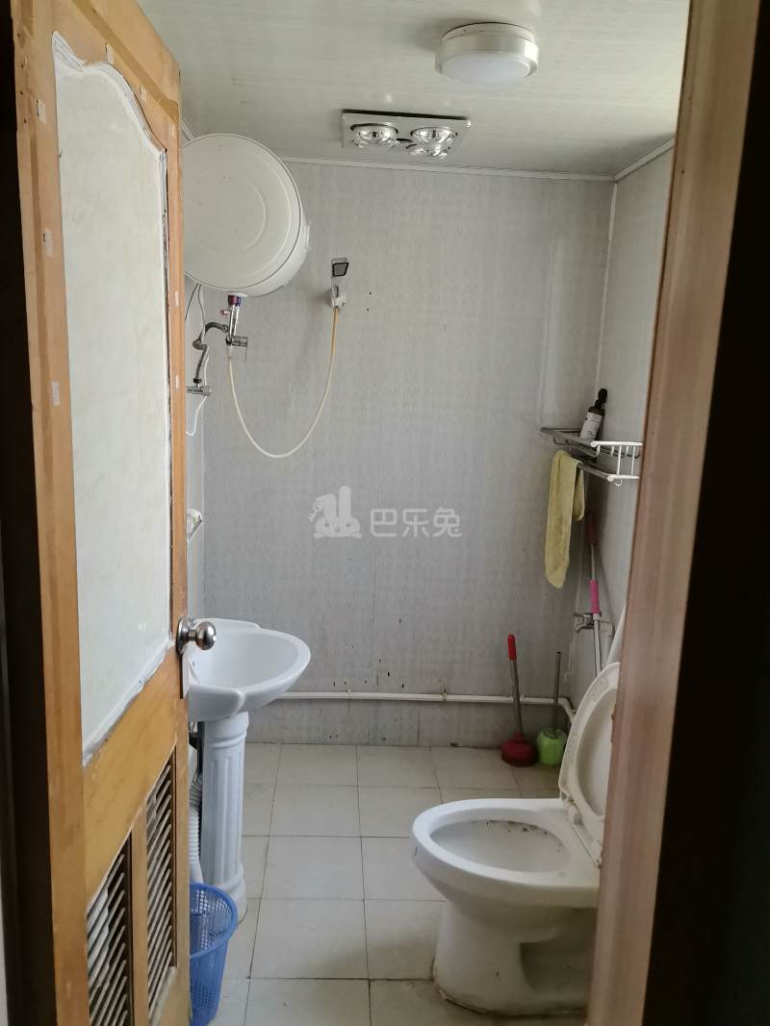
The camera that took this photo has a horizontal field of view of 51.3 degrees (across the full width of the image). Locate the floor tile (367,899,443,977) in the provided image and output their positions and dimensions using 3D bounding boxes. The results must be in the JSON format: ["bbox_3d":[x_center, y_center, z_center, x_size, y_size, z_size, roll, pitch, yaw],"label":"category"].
[{"bbox_3d":[0.100,1.173,2.209,0.302,0.012,0.302,2,12,-4],"label":"floor tile"}]

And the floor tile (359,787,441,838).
[{"bbox_3d":[0.064,1.050,2.800,0.302,0.012,0.302,2,12,-4],"label":"floor tile"}]

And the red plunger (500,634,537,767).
[{"bbox_3d":[0.543,0.730,3.137,0.145,0.510,0.140,2,12,-4],"label":"red plunger"}]

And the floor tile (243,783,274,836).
[{"bbox_3d":[-0.539,1.032,2.759,0.302,0.012,0.302,2,12,-4],"label":"floor tile"}]

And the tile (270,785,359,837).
[{"bbox_3d":[-0.235,1.034,2.773,0.300,0.010,0.300,2,12,-4],"label":"tile"}]

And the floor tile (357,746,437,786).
[{"bbox_3d":[0.046,0.982,3.089,0.300,0.010,0.300,2,12,-4],"label":"floor tile"}]

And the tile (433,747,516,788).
[{"bbox_3d":[0.347,0.998,3.116,0.302,0.012,0.302,2,12,-4],"label":"tile"}]

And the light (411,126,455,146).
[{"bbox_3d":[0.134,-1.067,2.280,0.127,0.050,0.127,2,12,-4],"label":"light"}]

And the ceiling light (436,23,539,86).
[{"bbox_3d":[0.203,-0.914,1.600,0.202,0.053,0.202,2,12,-4],"label":"ceiling light"}]

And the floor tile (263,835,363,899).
[{"bbox_3d":[-0.218,1.099,2.480,0.300,0.010,0.300,2,12,-4],"label":"floor tile"}]

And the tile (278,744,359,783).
[{"bbox_3d":[-0.256,0.980,3.075,0.302,0.012,0.302,2,12,-4],"label":"tile"}]

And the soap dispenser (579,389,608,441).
[{"bbox_3d":[0.751,-0.339,2.851,0.059,0.214,0.062,15,-2,-11],"label":"soap dispenser"}]

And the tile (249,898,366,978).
[{"bbox_3d":[-0.201,1.164,2.188,0.302,0.012,0.302,2,12,-4],"label":"tile"}]

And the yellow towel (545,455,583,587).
[{"bbox_3d":[0.643,0.026,2.912,0.070,0.475,0.250,2,12,-4],"label":"yellow towel"}]

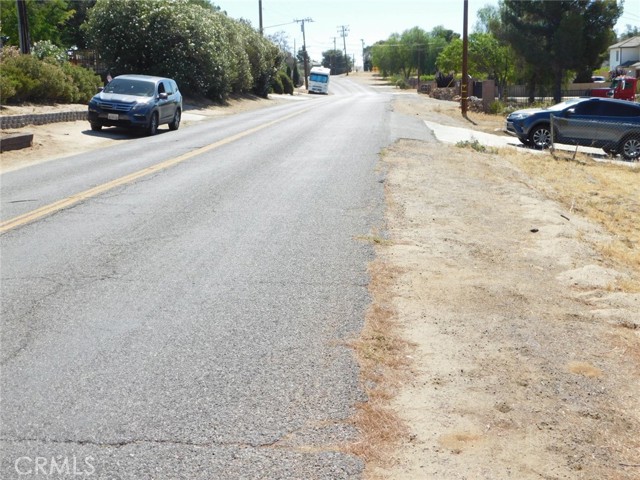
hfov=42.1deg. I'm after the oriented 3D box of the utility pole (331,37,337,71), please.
[{"bbox_3d":[4.221,-52.248,234.108,1.900,9.480,0.400,-2,11,0],"label":"utility pole"}]

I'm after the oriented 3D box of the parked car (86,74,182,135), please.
[{"bbox_3d":[-6.000,-4.530,27.500,2.020,1.770,4.920,4,11,4],"label":"parked car"}]

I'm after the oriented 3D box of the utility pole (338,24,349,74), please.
[{"bbox_3d":[5.051,-37.415,164.088,2.400,9.710,0.400,-5,11,1],"label":"utility pole"}]

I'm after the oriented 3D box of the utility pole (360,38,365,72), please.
[{"bbox_3d":[11.431,-49.003,221.174,0.800,8.780,0.450,-2,11,0],"label":"utility pole"}]

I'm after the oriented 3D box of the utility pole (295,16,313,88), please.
[{"bbox_3d":[-2.074,-26.102,117.088,2.500,9.700,0.450,-3,11,0],"label":"utility pole"}]

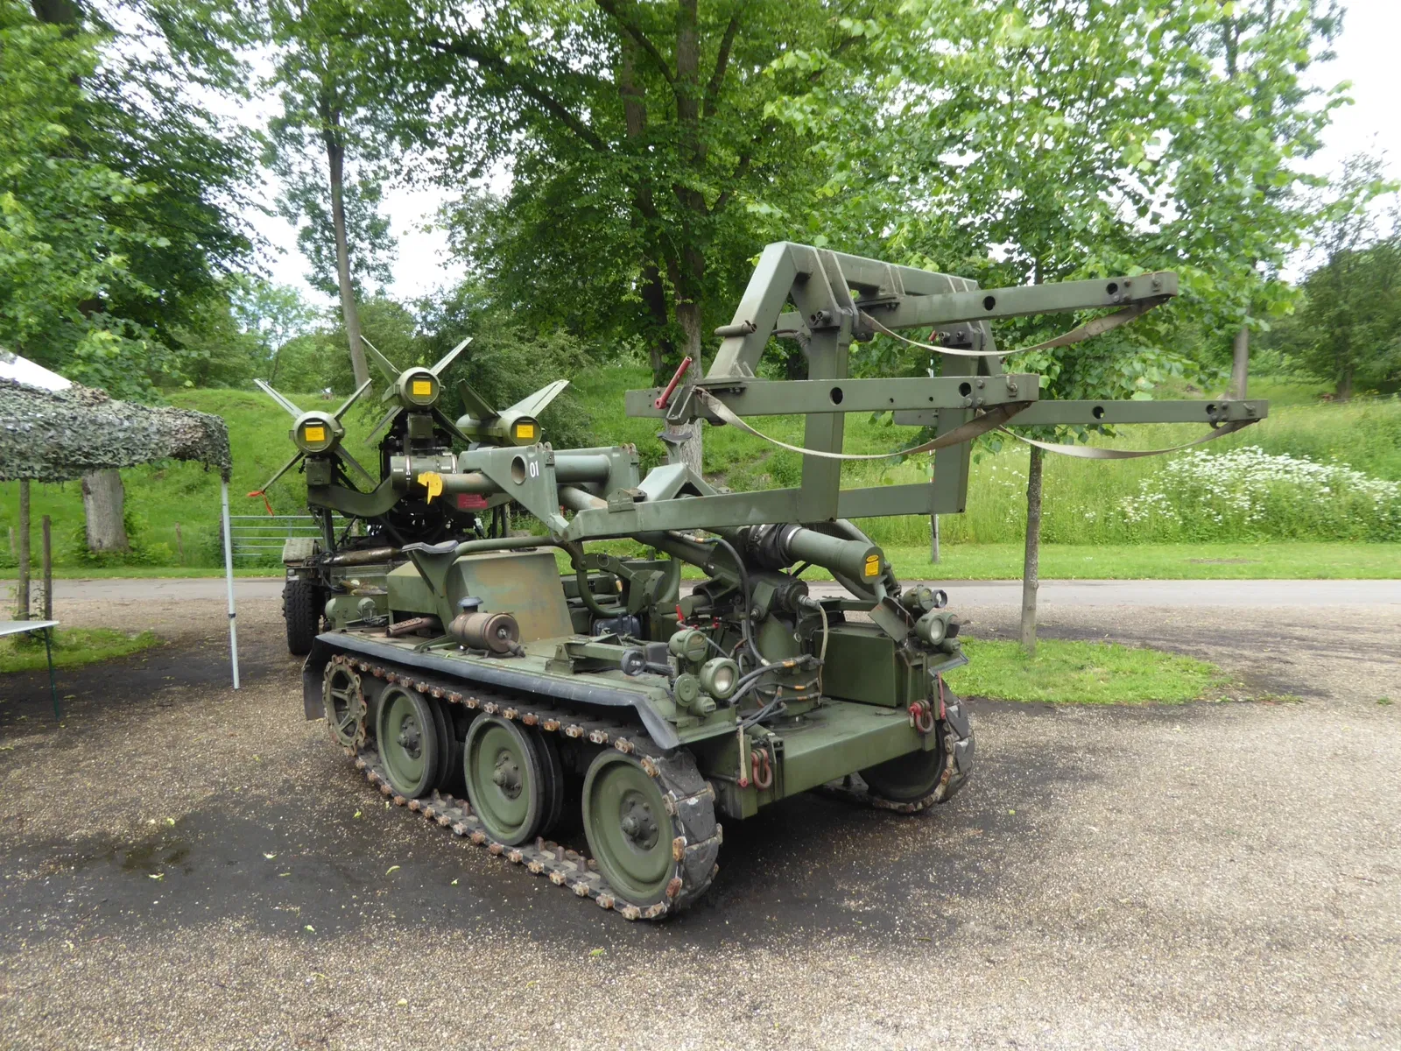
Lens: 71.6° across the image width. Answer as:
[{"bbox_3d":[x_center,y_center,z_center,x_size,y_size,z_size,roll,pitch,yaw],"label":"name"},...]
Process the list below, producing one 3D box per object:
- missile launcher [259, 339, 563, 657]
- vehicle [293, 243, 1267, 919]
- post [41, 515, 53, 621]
[{"bbox_3d":[-3.020,-0.235,10.200,2.450,2.740,5.150,-3,3,-18],"label":"missile launcher"},{"bbox_3d":[-0.110,0.160,4.570,1.850,2.330,4.500,-4,4,-43],"label":"vehicle"},{"bbox_3d":[-6.910,0.563,10.300,0.080,1.350,0.080,-2,3,0],"label":"post"}]

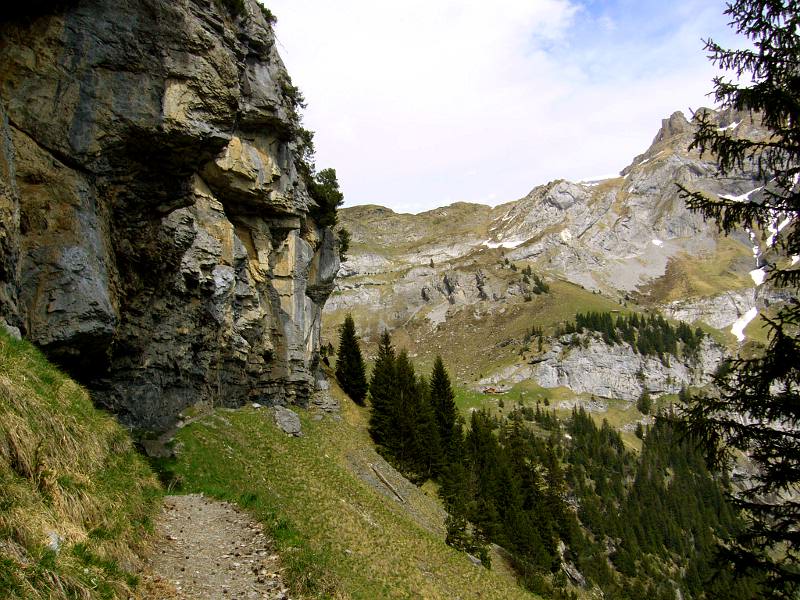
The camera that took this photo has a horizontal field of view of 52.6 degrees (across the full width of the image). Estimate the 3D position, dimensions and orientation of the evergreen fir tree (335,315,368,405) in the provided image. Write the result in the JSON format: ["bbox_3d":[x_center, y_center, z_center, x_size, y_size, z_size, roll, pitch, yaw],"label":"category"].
[{"bbox_3d":[-3.900,4.820,65.000,2.730,7.310,2.730,0,-2,0],"label":"evergreen fir tree"}]

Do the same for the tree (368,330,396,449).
[{"bbox_3d":[-1.110,6.450,58.000,2.370,8.530,2.370,0,-2,0],"label":"tree"}]

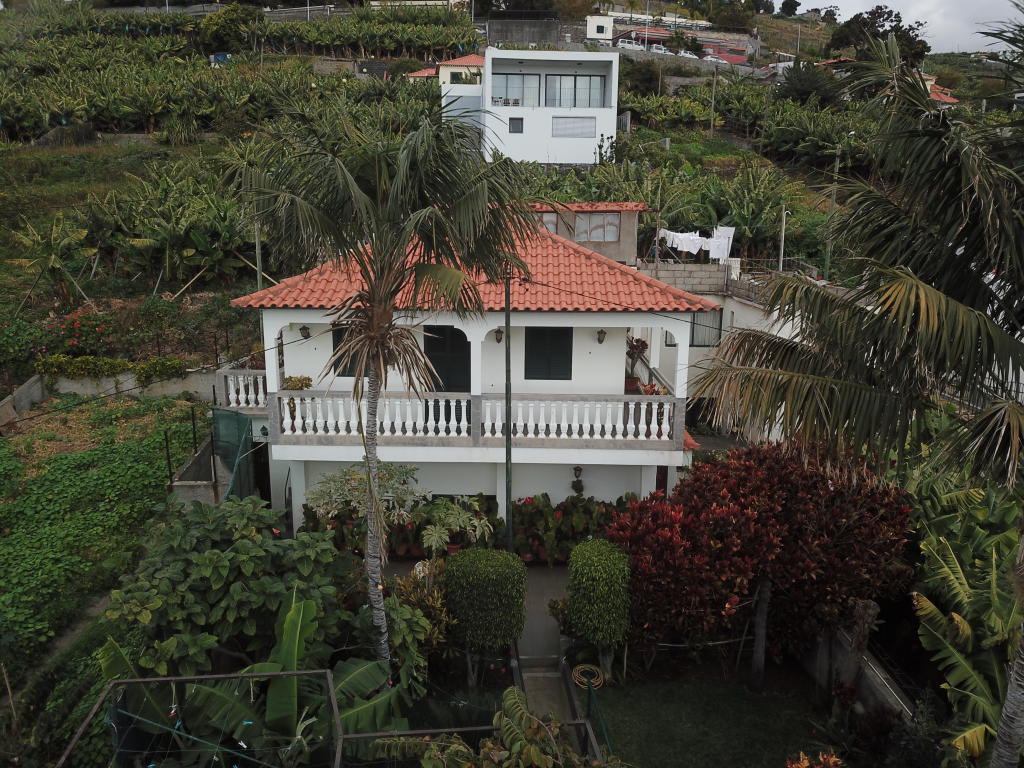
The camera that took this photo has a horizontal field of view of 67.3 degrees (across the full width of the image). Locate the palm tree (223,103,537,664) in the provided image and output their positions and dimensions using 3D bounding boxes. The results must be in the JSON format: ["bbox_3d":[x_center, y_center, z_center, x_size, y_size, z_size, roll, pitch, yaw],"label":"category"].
[{"bbox_3d":[-1.858,0.420,11.122,4.300,8.400,4.200,0,9,0],"label":"palm tree"}]

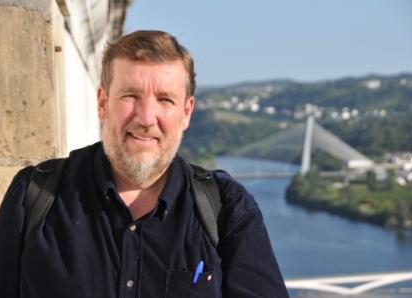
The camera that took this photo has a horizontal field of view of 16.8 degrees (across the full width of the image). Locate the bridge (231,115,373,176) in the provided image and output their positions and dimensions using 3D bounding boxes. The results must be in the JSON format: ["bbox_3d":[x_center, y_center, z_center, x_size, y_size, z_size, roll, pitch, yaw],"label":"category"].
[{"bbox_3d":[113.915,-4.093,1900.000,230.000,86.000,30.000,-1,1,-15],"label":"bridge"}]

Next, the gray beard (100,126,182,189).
[{"bbox_3d":[-0.112,0.014,2.420,0.138,0.108,0.105,4,1,-3],"label":"gray beard"}]

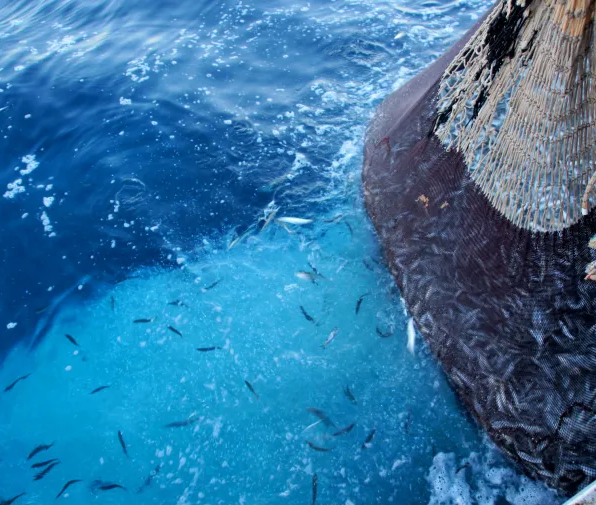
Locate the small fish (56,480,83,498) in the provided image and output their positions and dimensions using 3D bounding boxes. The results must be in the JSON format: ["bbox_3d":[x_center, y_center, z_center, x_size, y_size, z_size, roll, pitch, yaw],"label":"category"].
[{"bbox_3d":[-1.638,1.703,3.638,0.214,0.045,0.035,-29,50,-29],"label":"small fish"}]

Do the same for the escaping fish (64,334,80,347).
[{"bbox_3d":[-2.064,0.805,4.635,0.231,0.049,0.038,26,48,26],"label":"escaping fish"}]

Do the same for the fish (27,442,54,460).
[{"bbox_3d":[-1.957,1.510,3.853,0.222,0.047,0.037,-33,52,-31],"label":"fish"}]

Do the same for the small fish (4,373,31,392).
[{"bbox_3d":[-1.549,0.722,2.797,0.021,0.031,0.162,29,49,29],"label":"small fish"}]

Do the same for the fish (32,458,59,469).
[{"bbox_3d":[-1.891,1.574,3.781,0.215,0.045,0.035,-13,44,-14],"label":"fish"}]

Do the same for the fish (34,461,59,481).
[{"bbox_3d":[-1.848,1.612,3.740,0.218,0.046,0.036,-31,51,-30],"label":"fish"}]

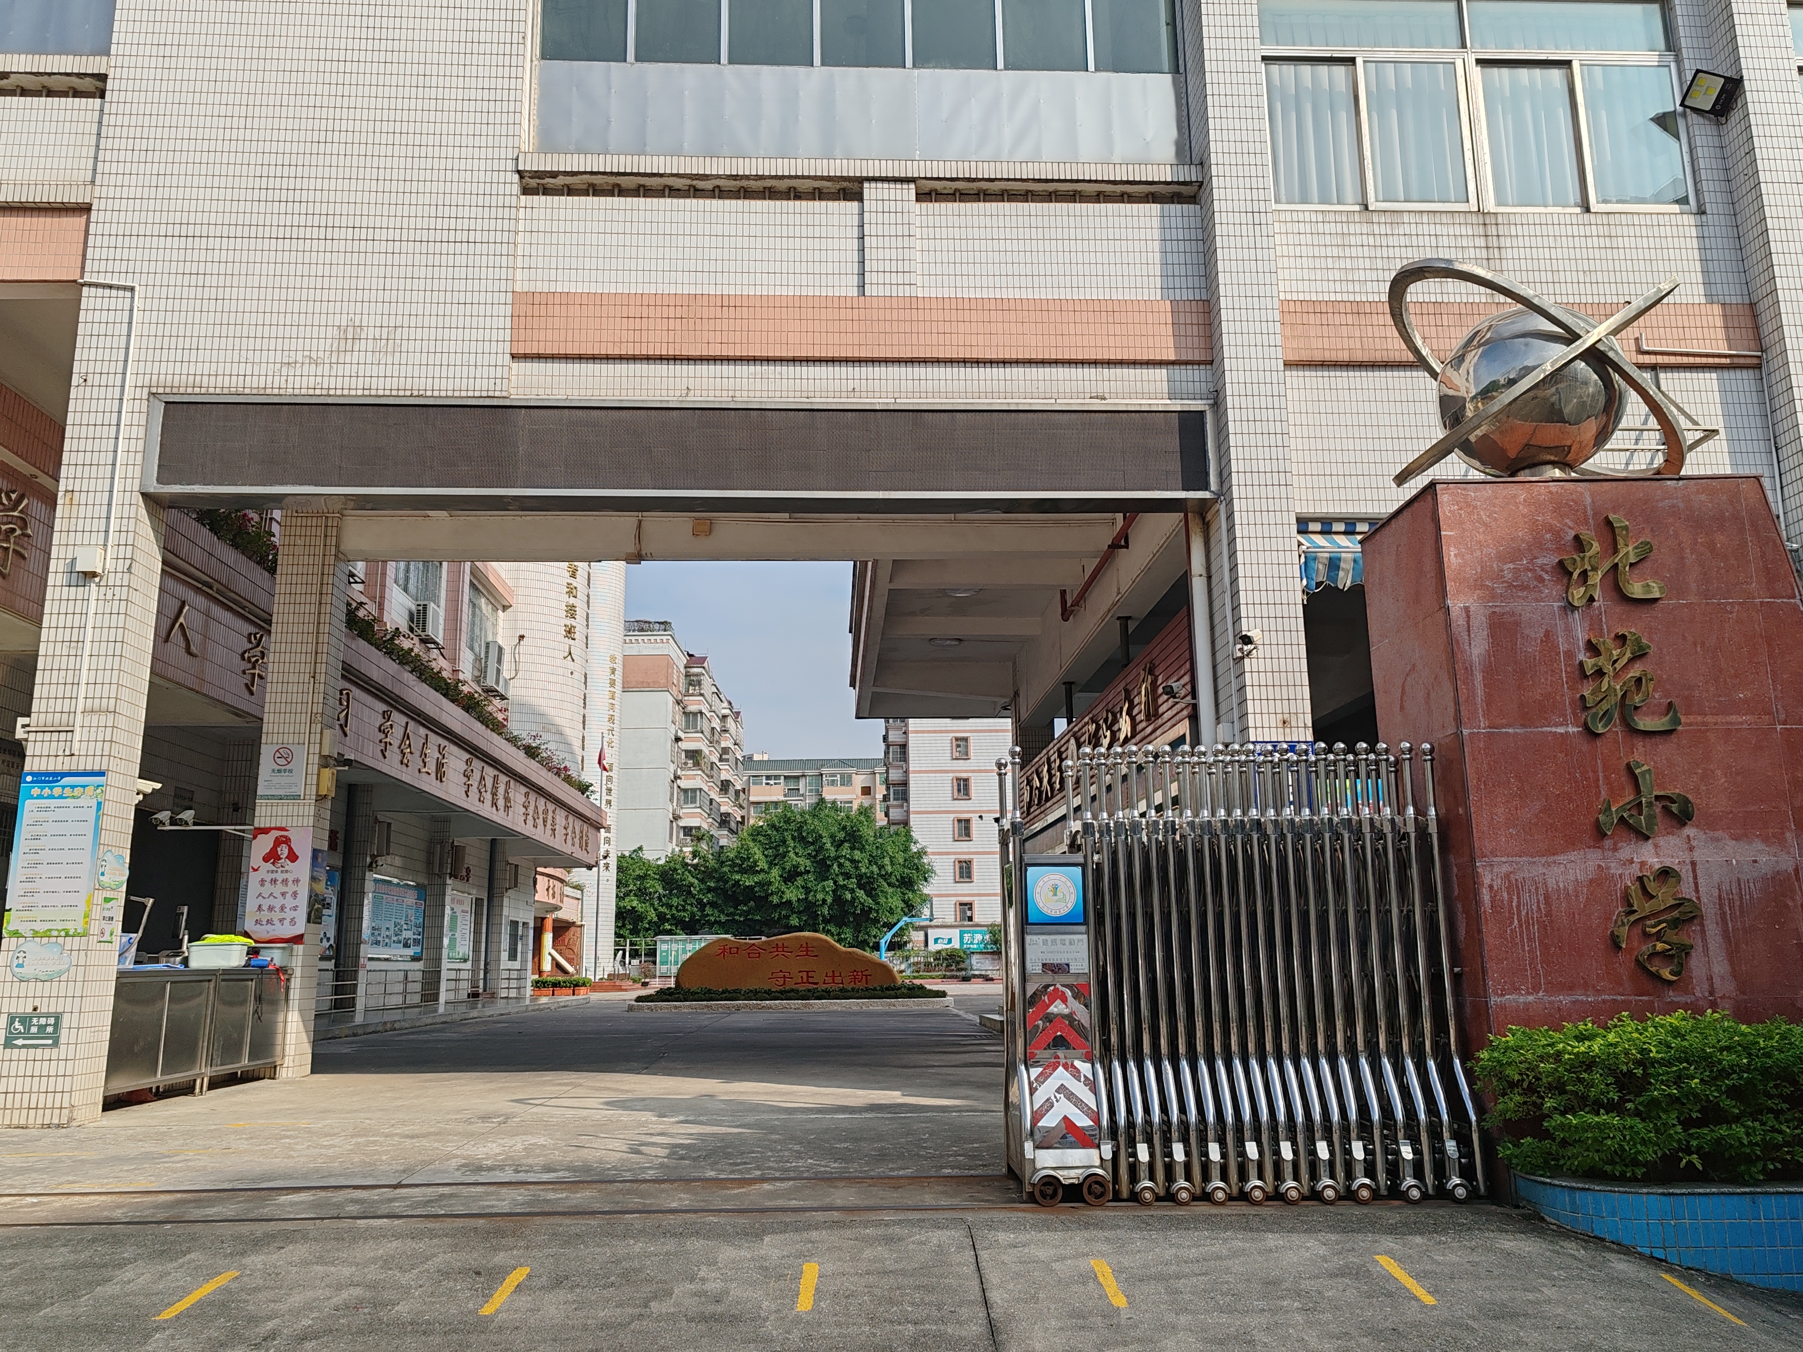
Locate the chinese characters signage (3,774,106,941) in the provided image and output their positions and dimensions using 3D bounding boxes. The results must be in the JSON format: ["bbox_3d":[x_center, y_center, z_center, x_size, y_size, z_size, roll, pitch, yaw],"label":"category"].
[{"bbox_3d":[-5.996,1.259,9.954,0.574,1.163,0.020,0,-12,-3],"label":"chinese characters signage"}]

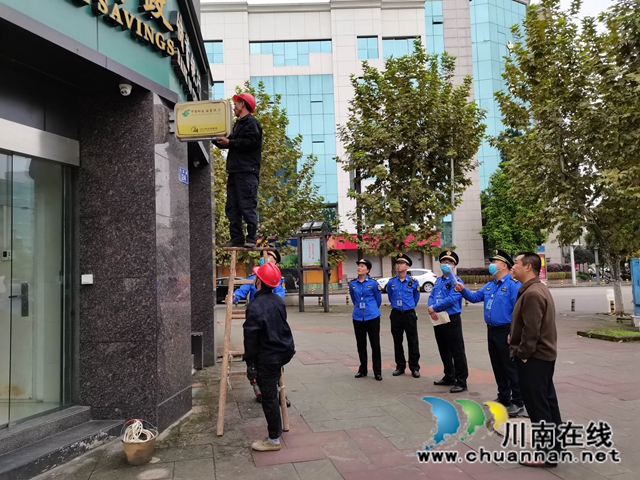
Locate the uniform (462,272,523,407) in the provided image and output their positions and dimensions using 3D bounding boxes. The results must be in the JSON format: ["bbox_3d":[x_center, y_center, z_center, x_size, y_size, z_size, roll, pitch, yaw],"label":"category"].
[{"bbox_3d":[1.886,1.064,5.185,0.580,1.403,0.550,0,-4,-30],"label":"uniform"}]

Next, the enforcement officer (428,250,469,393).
[{"bbox_3d":[1.609,1.039,6.198,0.400,1.801,0.500,1,-5,-44],"label":"enforcement officer"}]

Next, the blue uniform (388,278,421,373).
[{"bbox_3d":[1.185,1.210,6.966,0.470,1.416,0.300,-3,-4,25],"label":"blue uniform"}]

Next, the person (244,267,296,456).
[{"bbox_3d":[-0.460,1.032,4.377,0.420,1.654,0.470,-4,-4,25],"label":"person"}]

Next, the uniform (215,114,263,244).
[{"bbox_3d":[-0.886,-0.656,5.192,0.480,1.423,0.470,-1,-3,-7],"label":"uniform"}]

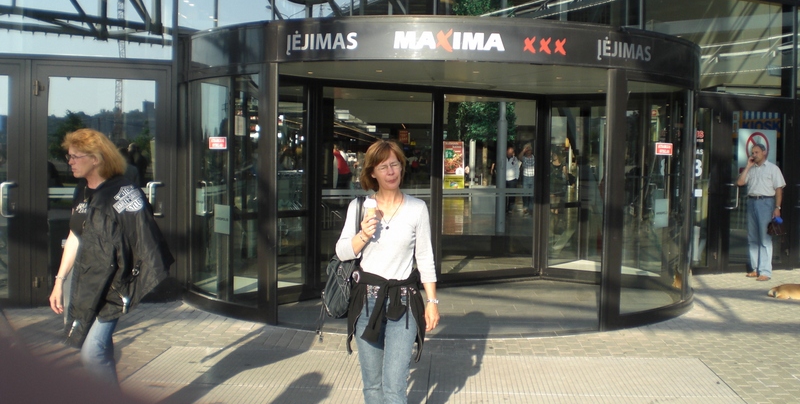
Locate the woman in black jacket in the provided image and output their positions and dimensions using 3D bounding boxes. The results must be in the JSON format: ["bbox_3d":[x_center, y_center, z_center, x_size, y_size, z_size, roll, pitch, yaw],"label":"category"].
[{"bbox_3d":[-1.463,0.414,4.406,0.500,1.640,0.520,-1,4,-40],"label":"woman in black jacket"}]

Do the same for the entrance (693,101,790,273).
[{"bbox_3d":[4.689,-0.219,12.042,1.750,2.390,0.120,0,3,-23],"label":"entrance"}]

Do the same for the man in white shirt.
[{"bbox_3d":[4.850,0.135,11.815,0.560,1.800,0.400,4,4,43],"label":"man in white shirt"}]

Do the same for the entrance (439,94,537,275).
[{"bbox_3d":[1.087,-0.203,10.788,1.680,2.240,0.100,-1,4,-38],"label":"entrance"}]

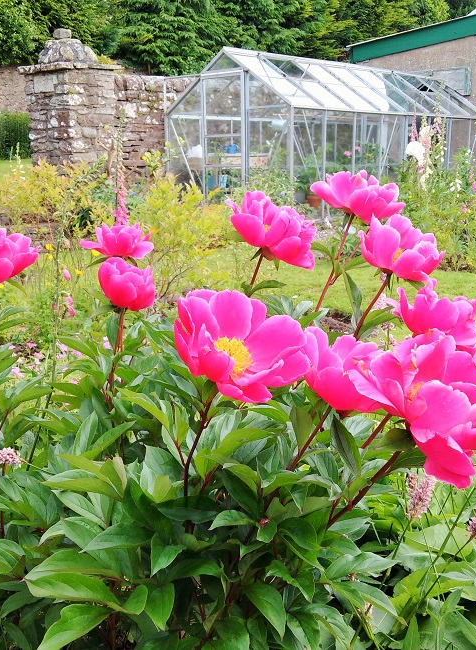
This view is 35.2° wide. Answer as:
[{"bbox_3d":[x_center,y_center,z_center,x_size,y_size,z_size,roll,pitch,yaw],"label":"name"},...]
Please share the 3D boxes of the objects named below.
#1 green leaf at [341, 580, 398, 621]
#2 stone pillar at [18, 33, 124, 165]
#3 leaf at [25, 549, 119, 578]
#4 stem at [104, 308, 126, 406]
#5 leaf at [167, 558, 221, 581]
[{"bbox_3d":[0.164,0.339,0.920,0.085,0.030,0.040,29,24,21],"label":"green leaf"},{"bbox_3d":[-2.190,-2.741,9.835,0.920,2.150,0.920,10,17,40],"label":"stone pillar"},{"bbox_3d":[-0.203,0.293,0.920,0.115,0.030,0.050,-3,13,-12],"label":"leaf"},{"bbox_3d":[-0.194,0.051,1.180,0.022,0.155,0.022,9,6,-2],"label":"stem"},{"bbox_3d":[-0.053,0.293,0.900,0.068,0.024,0.045,-1,13,0],"label":"leaf"}]

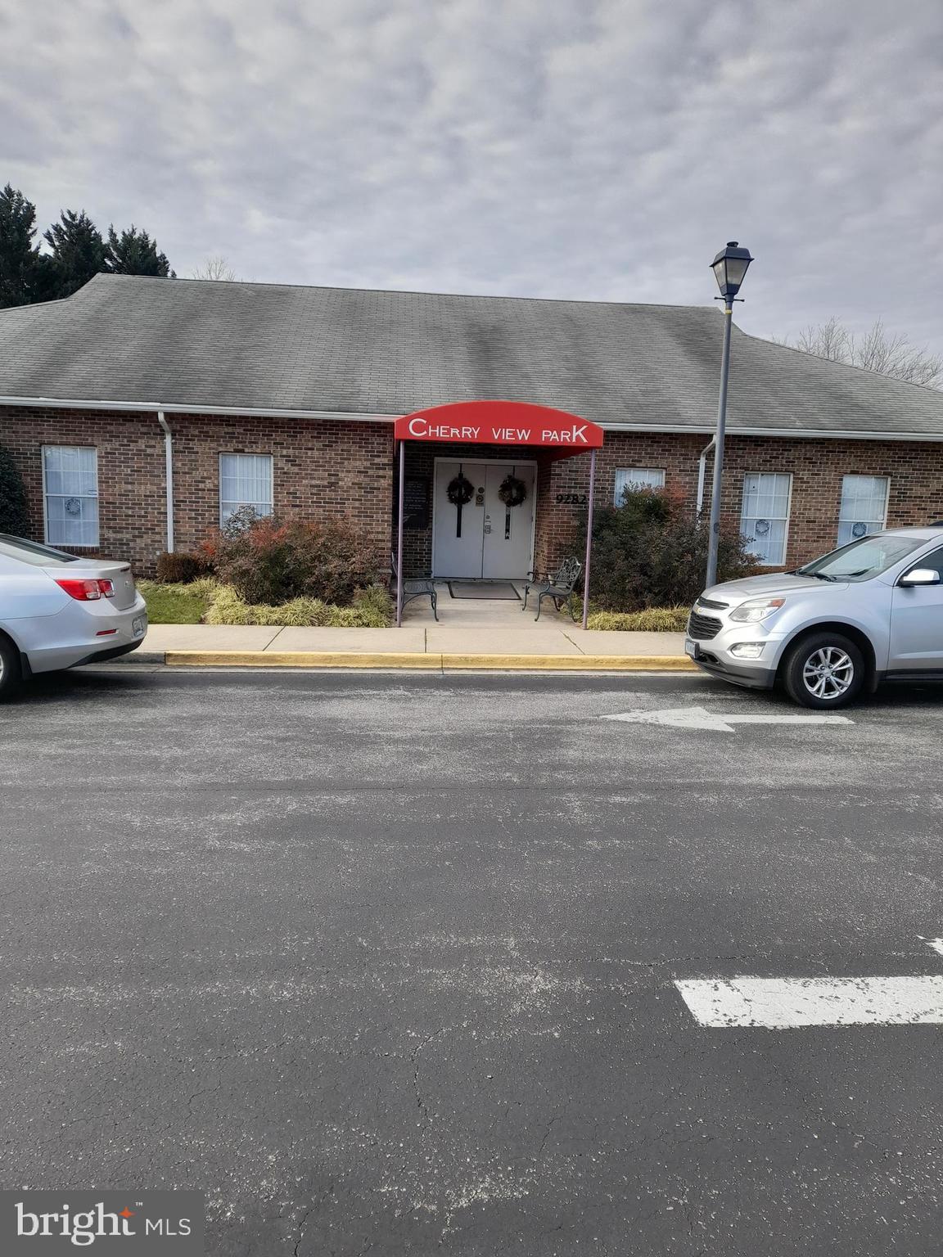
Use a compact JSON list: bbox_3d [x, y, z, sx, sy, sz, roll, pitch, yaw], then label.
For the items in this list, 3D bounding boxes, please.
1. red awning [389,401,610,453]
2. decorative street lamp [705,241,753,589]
[{"bbox_3d":[0.218,-2.885,13.524,2.720,0.580,3.750,1,7,-5],"label":"red awning"},{"bbox_3d":[3.390,-2.581,12.397,0.450,5.150,0.450,0,8,-11],"label":"decorative street lamp"}]

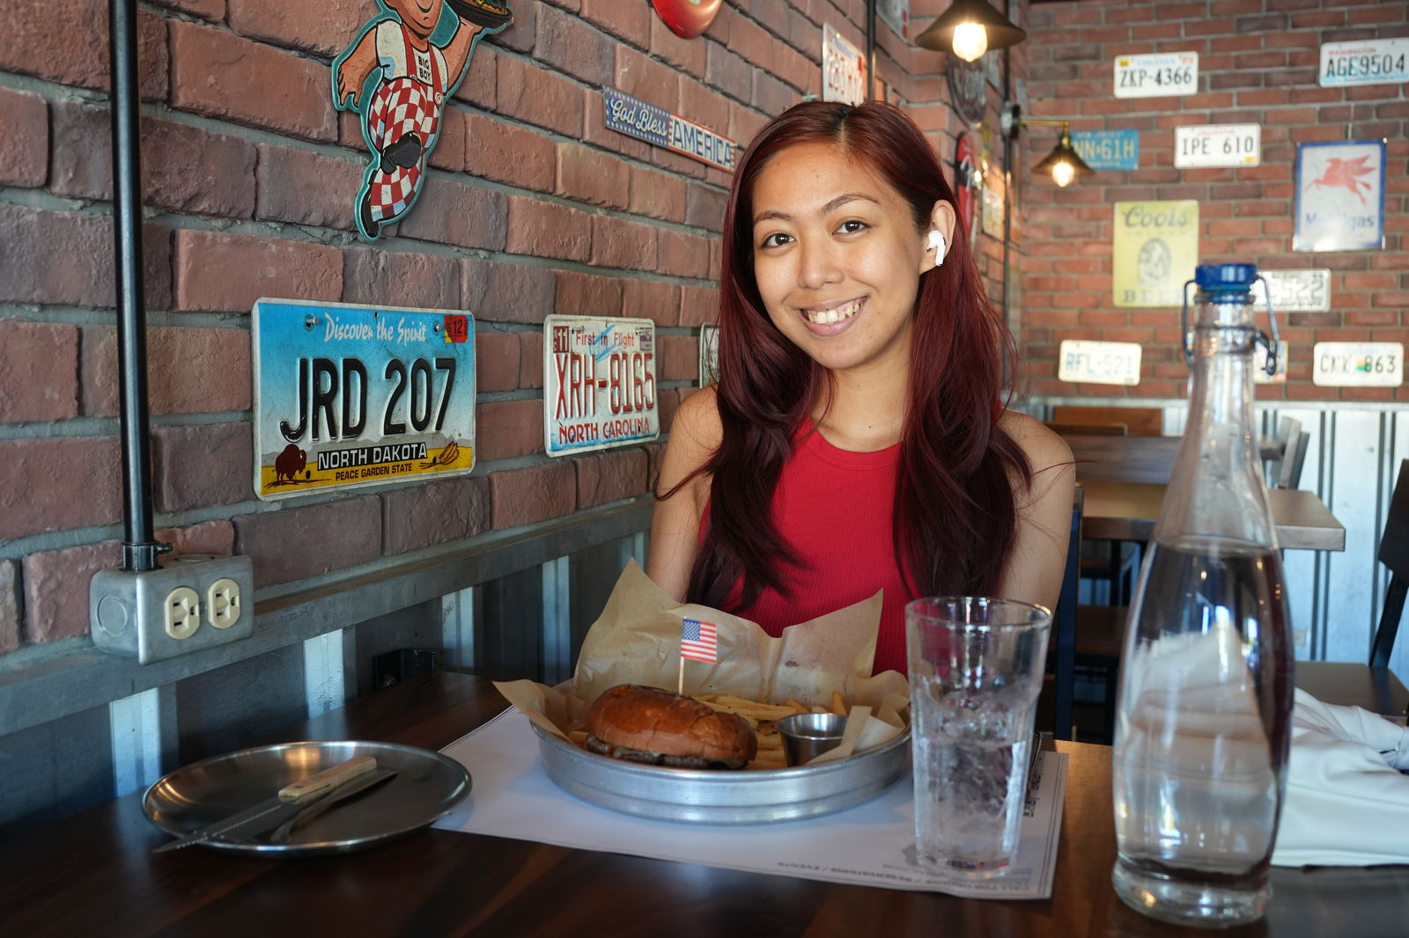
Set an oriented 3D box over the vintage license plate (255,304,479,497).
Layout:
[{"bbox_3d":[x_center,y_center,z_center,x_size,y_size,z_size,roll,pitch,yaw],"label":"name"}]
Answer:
[{"bbox_3d":[-0.274,-0.061,1.052,0.010,0.153,0.305,2,5,22],"label":"vintage license plate"}]

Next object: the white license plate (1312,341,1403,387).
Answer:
[{"bbox_3d":[2.446,-0.390,4.680,0.305,0.152,0.012,2,6,19],"label":"white license plate"}]

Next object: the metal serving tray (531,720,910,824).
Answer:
[{"bbox_3d":[0.013,0.185,0.867,0.262,0.037,0.262,0,5,0],"label":"metal serving tray"}]

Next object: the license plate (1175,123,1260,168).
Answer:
[{"bbox_3d":[1.970,-1.237,4.800,0.305,0.152,0.012,2,6,19],"label":"license plate"}]

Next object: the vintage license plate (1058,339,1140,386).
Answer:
[{"bbox_3d":[1.520,-0.408,4.809,0.305,0.153,0.010,5,7,21],"label":"vintage license plate"}]

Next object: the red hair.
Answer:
[{"bbox_3d":[0.136,-0.103,1.130,0.300,0.445,0.250,1,5,12],"label":"red hair"}]

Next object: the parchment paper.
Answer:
[{"bbox_3d":[0.002,0.144,0.868,0.295,0.117,0.240,1,5,11],"label":"parchment paper"}]

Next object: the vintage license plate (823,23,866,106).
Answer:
[{"bbox_3d":[0.270,-0.743,2.390,0.010,0.153,0.305,2,6,22],"label":"vintage license plate"}]

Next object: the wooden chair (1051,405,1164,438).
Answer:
[{"bbox_3d":[1.412,0.211,4.453,0.430,0.850,0.480,2,6,21],"label":"wooden chair"}]

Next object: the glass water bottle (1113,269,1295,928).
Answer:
[{"bbox_3d":[0.265,0.060,0.657,0.095,0.332,0.095,0,5,0],"label":"glass water bottle"}]

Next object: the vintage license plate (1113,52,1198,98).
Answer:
[{"bbox_3d":[1.675,-1.460,4.646,0.305,0.153,0.010,2,6,22],"label":"vintage license plate"}]

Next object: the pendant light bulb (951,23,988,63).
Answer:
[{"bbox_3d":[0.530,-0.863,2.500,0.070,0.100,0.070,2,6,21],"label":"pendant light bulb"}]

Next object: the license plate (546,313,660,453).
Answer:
[{"bbox_3d":[-0.119,-0.102,1.477,0.012,0.152,0.305,2,6,21],"label":"license plate"}]

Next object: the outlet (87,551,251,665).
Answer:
[{"bbox_3d":[-0.350,0.090,0.829,0.042,0.058,0.105,2,6,22],"label":"outlet"}]

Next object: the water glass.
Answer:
[{"bbox_3d":[0.149,0.148,0.693,0.080,0.144,0.080,2,6,22],"label":"water glass"}]

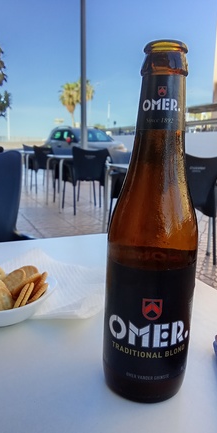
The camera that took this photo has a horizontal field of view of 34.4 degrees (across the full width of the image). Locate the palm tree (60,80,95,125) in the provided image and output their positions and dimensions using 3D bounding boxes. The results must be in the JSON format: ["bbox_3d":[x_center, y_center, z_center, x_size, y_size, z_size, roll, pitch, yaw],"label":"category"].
[{"bbox_3d":[-4.111,-13.167,45.000,4.300,8.500,4.300,2,12,0],"label":"palm tree"}]

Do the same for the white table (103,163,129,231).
[{"bbox_3d":[0.427,-0.069,3.110,0.710,0.735,0.710,-4,13,-27],"label":"white table"}]

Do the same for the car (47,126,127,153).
[{"bbox_3d":[-0.890,-2.510,13.090,1.770,1.570,4.150,-5,14,-31],"label":"car"}]

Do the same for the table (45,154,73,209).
[{"bbox_3d":[-0.439,-0.483,4.952,0.710,0.735,0.710,-3,13,-24],"label":"table"}]

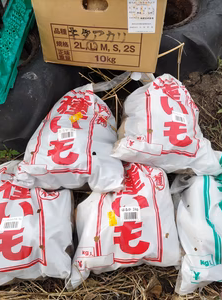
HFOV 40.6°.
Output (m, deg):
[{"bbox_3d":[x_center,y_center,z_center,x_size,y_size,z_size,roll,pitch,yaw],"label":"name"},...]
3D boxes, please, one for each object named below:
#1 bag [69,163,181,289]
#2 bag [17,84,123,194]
[{"bbox_3d":[0.035,0.170,0.715,0.250,0.120,0.285,0,68,0],"label":"bag"},{"bbox_3d":[-0.104,-0.035,0.790,0.260,0.130,0.280,5,71,5],"label":"bag"}]

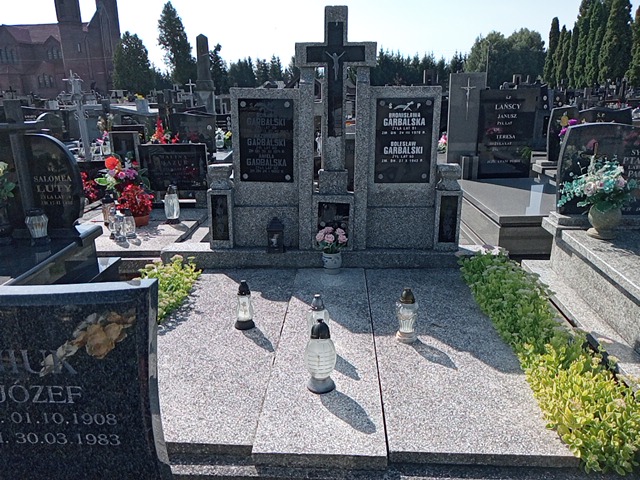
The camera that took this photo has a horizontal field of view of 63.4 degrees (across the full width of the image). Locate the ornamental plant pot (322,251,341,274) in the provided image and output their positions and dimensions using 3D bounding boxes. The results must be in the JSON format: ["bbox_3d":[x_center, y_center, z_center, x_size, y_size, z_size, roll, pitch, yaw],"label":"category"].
[{"bbox_3d":[0.089,0.160,3.684,0.140,0.140,0.140,1,15,3],"label":"ornamental plant pot"}]

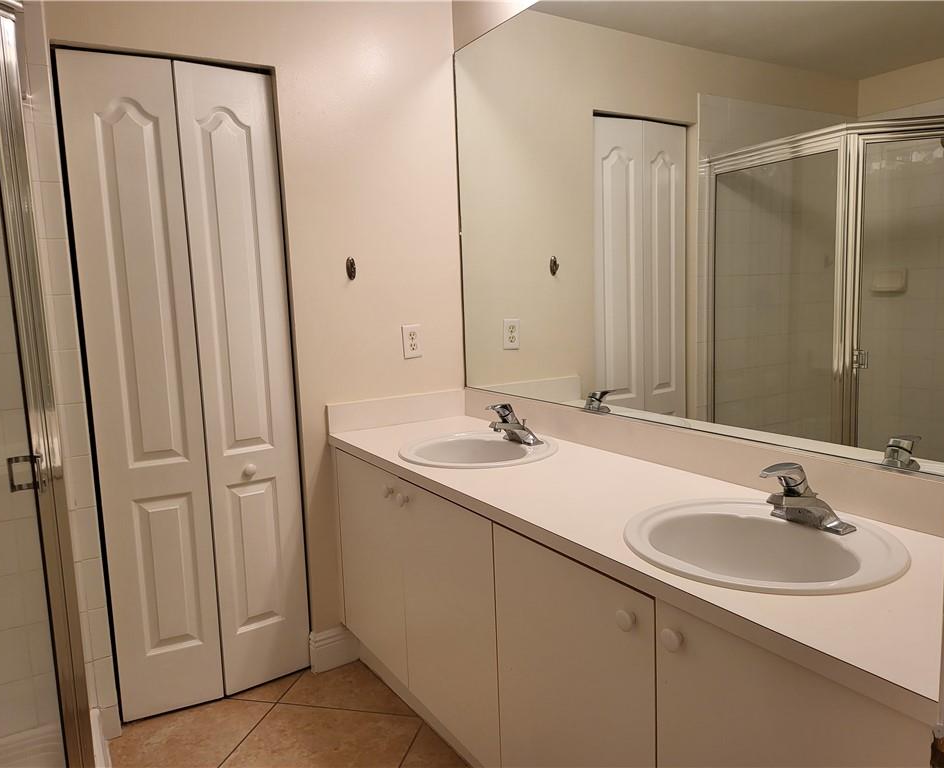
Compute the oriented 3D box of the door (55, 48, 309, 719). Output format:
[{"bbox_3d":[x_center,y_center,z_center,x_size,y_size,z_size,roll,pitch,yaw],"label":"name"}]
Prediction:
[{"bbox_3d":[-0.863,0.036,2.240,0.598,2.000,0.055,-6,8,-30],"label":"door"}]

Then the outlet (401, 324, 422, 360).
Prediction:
[{"bbox_3d":[-0.213,-0.153,2.565,0.071,0.115,0.009,-6,8,-30],"label":"outlet"}]

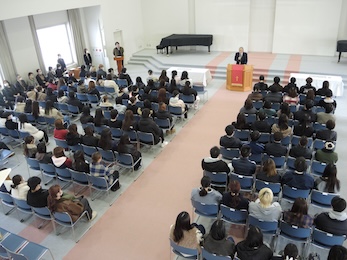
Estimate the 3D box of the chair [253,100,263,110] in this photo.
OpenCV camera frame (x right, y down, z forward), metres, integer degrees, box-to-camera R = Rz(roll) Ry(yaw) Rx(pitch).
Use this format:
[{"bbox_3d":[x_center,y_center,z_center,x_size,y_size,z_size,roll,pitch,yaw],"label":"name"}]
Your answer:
[{"bbox_3d":[2.892,-0.710,9.885,0.520,0.780,0.520,8,29,24],"label":"chair"}]

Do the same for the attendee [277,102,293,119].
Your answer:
[{"bbox_3d":[3.413,-0.326,8.626,0.480,1.250,0.740,8,29,22],"label":"attendee"}]

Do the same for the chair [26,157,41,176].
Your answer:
[{"bbox_3d":[-3.421,1.005,7.409,0.515,0.775,0.525,9,29,23],"label":"chair"}]

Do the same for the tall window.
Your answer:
[{"bbox_3d":[-6.204,-4.418,15.143,0.180,2.200,2.050,9,30,23],"label":"tall window"}]

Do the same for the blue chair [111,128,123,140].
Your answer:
[{"bbox_3d":[-1.590,0.188,8.838,0.515,0.775,0.525,9,29,23],"label":"blue chair"}]

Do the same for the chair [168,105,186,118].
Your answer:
[{"bbox_3d":[0.180,-0.598,10.214,0.515,0.775,0.525,9,29,23],"label":"chair"}]

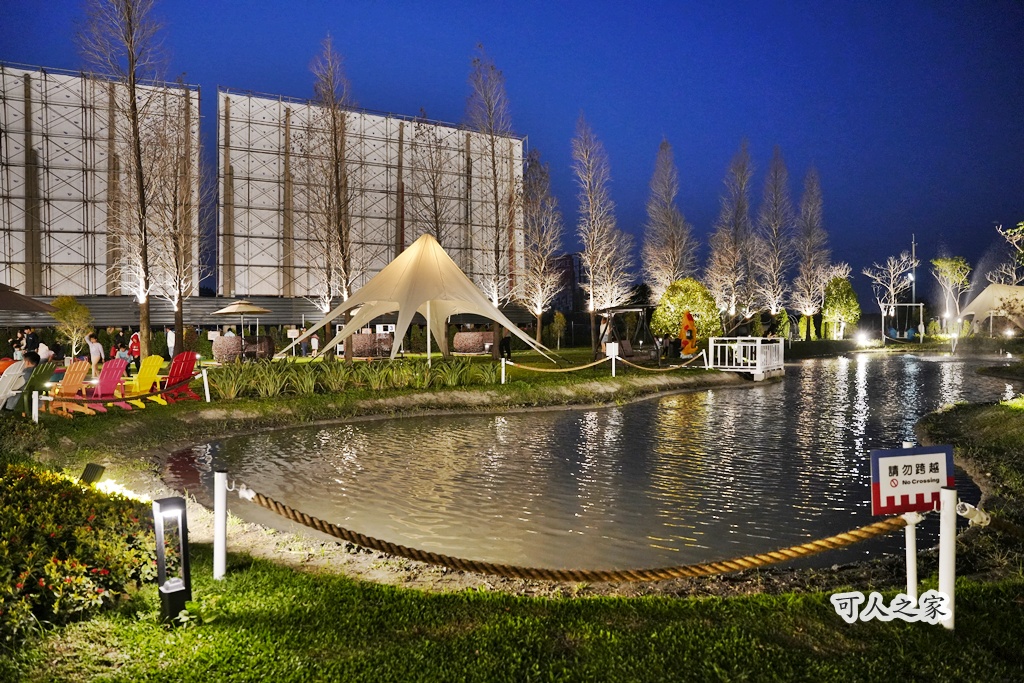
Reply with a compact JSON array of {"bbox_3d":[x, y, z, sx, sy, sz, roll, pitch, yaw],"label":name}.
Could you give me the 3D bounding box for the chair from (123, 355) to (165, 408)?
[{"bbox_3d":[-7.320,0.777,13.403,0.880,0.980,0.740,1,2,20],"label":"chair"}]

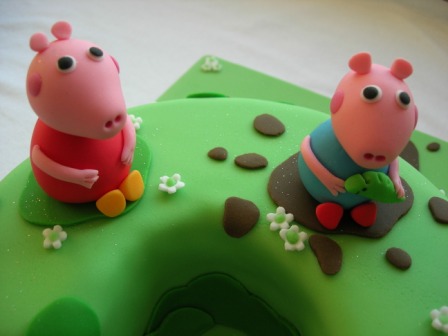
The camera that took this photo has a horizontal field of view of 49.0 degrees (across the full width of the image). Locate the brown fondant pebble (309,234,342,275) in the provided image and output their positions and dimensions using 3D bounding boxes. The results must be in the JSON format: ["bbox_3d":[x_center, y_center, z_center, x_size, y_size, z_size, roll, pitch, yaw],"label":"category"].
[{"bbox_3d":[0.045,0.037,0.213,0.011,0.003,0.021,-23,48,1],"label":"brown fondant pebble"}]

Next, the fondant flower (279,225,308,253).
[{"bbox_3d":[0.031,0.031,0.219,0.012,0.004,0.012,-10,55,10],"label":"fondant flower"}]

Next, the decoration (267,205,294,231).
[{"bbox_3d":[0.025,0.022,0.214,0.012,0.003,0.011,-2,57,2],"label":"decoration"}]

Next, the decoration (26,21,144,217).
[{"bbox_3d":[-0.058,-0.018,0.197,0.047,0.077,0.043,35,54,27],"label":"decoration"}]

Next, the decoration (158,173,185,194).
[{"bbox_3d":[-0.025,0.007,0.233,0.012,0.004,0.012,1,46,-1],"label":"decoration"}]

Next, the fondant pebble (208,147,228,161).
[{"bbox_3d":[-0.003,-0.007,0.241,0.010,0.004,0.007,1,46,-1],"label":"fondant pebble"}]

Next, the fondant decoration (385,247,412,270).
[{"bbox_3d":[0.074,0.038,0.209,0.011,0.004,0.009,26,55,18],"label":"fondant decoration"}]

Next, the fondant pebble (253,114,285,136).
[{"bbox_3d":[0.024,-0.023,0.267,0.016,0.004,0.016,3,46,1],"label":"fondant pebble"}]

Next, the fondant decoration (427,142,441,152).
[{"bbox_3d":[0.140,-0.014,0.329,0.009,0.004,0.007,1,46,-1],"label":"fondant decoration"}]

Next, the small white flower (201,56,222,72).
[{"bbox_3d":[-0.011,-0.090,0.429,0.018,0.004,0.018,1,46,-1],"label":"small white flower"}]

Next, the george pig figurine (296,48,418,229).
[{"bbox_3d":[0.054,-0.011,0.201,0.042,0.071,0.045,5,46,2],"label":"george pig figurine"}]

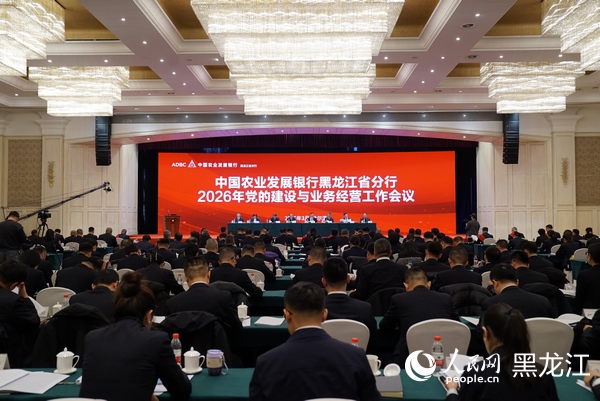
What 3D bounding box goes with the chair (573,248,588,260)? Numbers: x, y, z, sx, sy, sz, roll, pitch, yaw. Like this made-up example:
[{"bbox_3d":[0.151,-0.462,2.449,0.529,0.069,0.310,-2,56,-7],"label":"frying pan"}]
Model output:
[{"bbox_3d":[6.076,1.518,12.000,0.450,0.920,0.560,0,-2,1],"label":"chair"}]

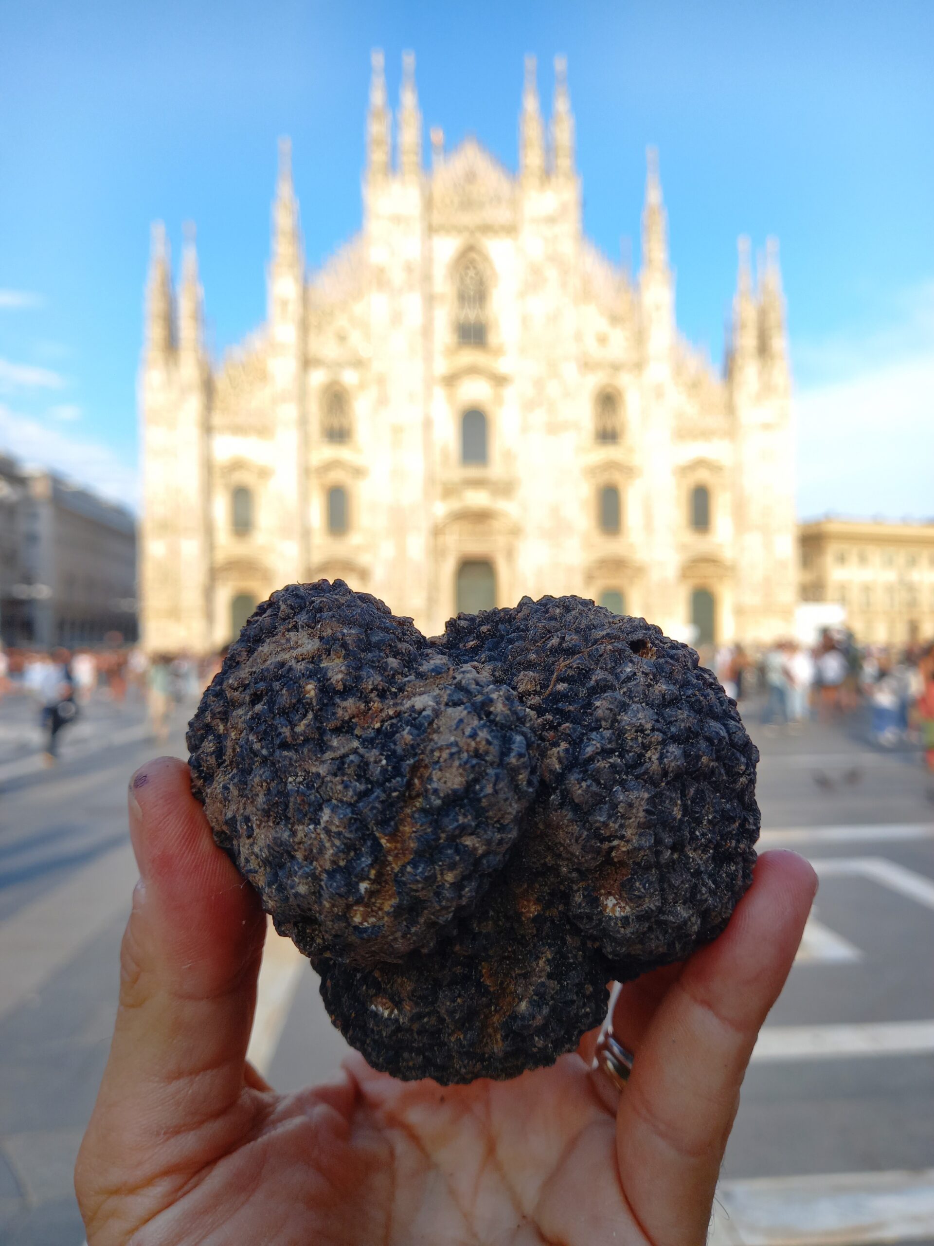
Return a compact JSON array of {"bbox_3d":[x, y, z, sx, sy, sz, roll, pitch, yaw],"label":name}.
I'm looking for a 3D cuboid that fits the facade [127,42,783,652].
[{"bbox_3d":[0.501,-28.210,96.427,67.800,63.400,8.000,-1,-1,-4],"label":"facade"}]

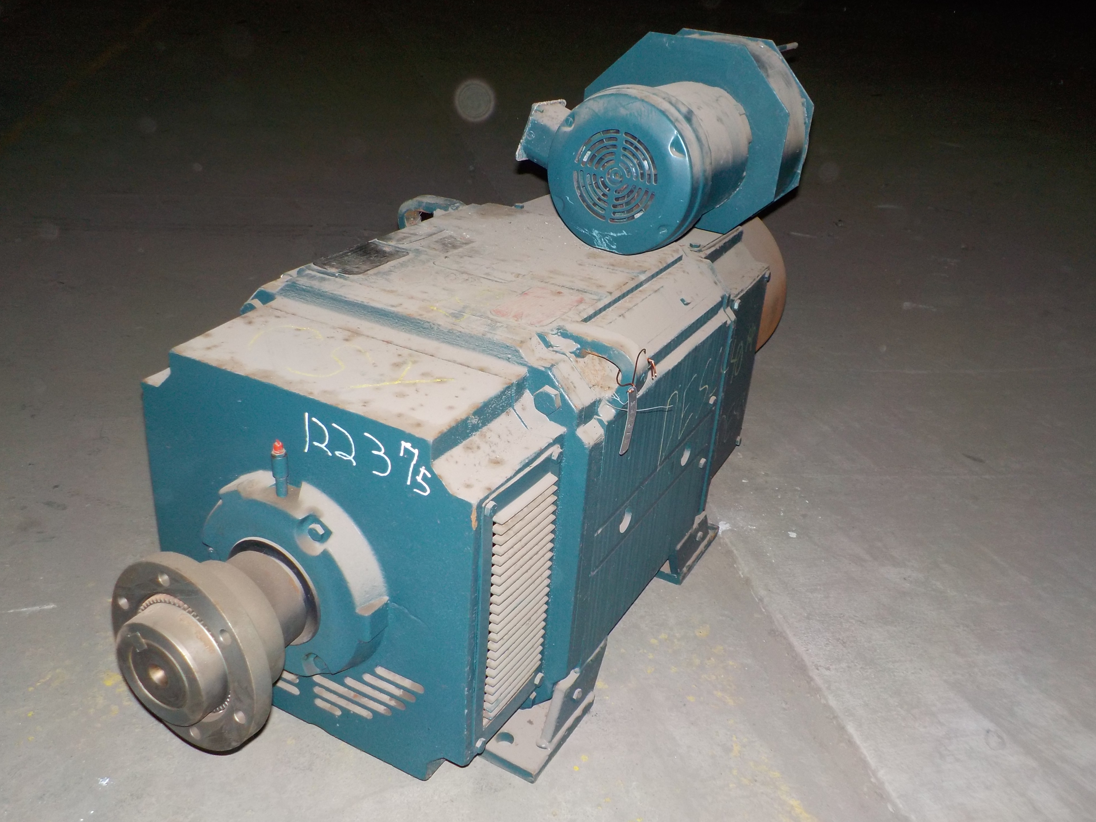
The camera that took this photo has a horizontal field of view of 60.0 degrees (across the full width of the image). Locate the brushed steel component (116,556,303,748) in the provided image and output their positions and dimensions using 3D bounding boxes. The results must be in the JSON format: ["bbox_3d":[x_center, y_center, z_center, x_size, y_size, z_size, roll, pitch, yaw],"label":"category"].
[{"bbox_3d":[-0.299,0.203,0.865,0.176,0.176,0.136,17,28,25],"label":"brushed steel component"}]

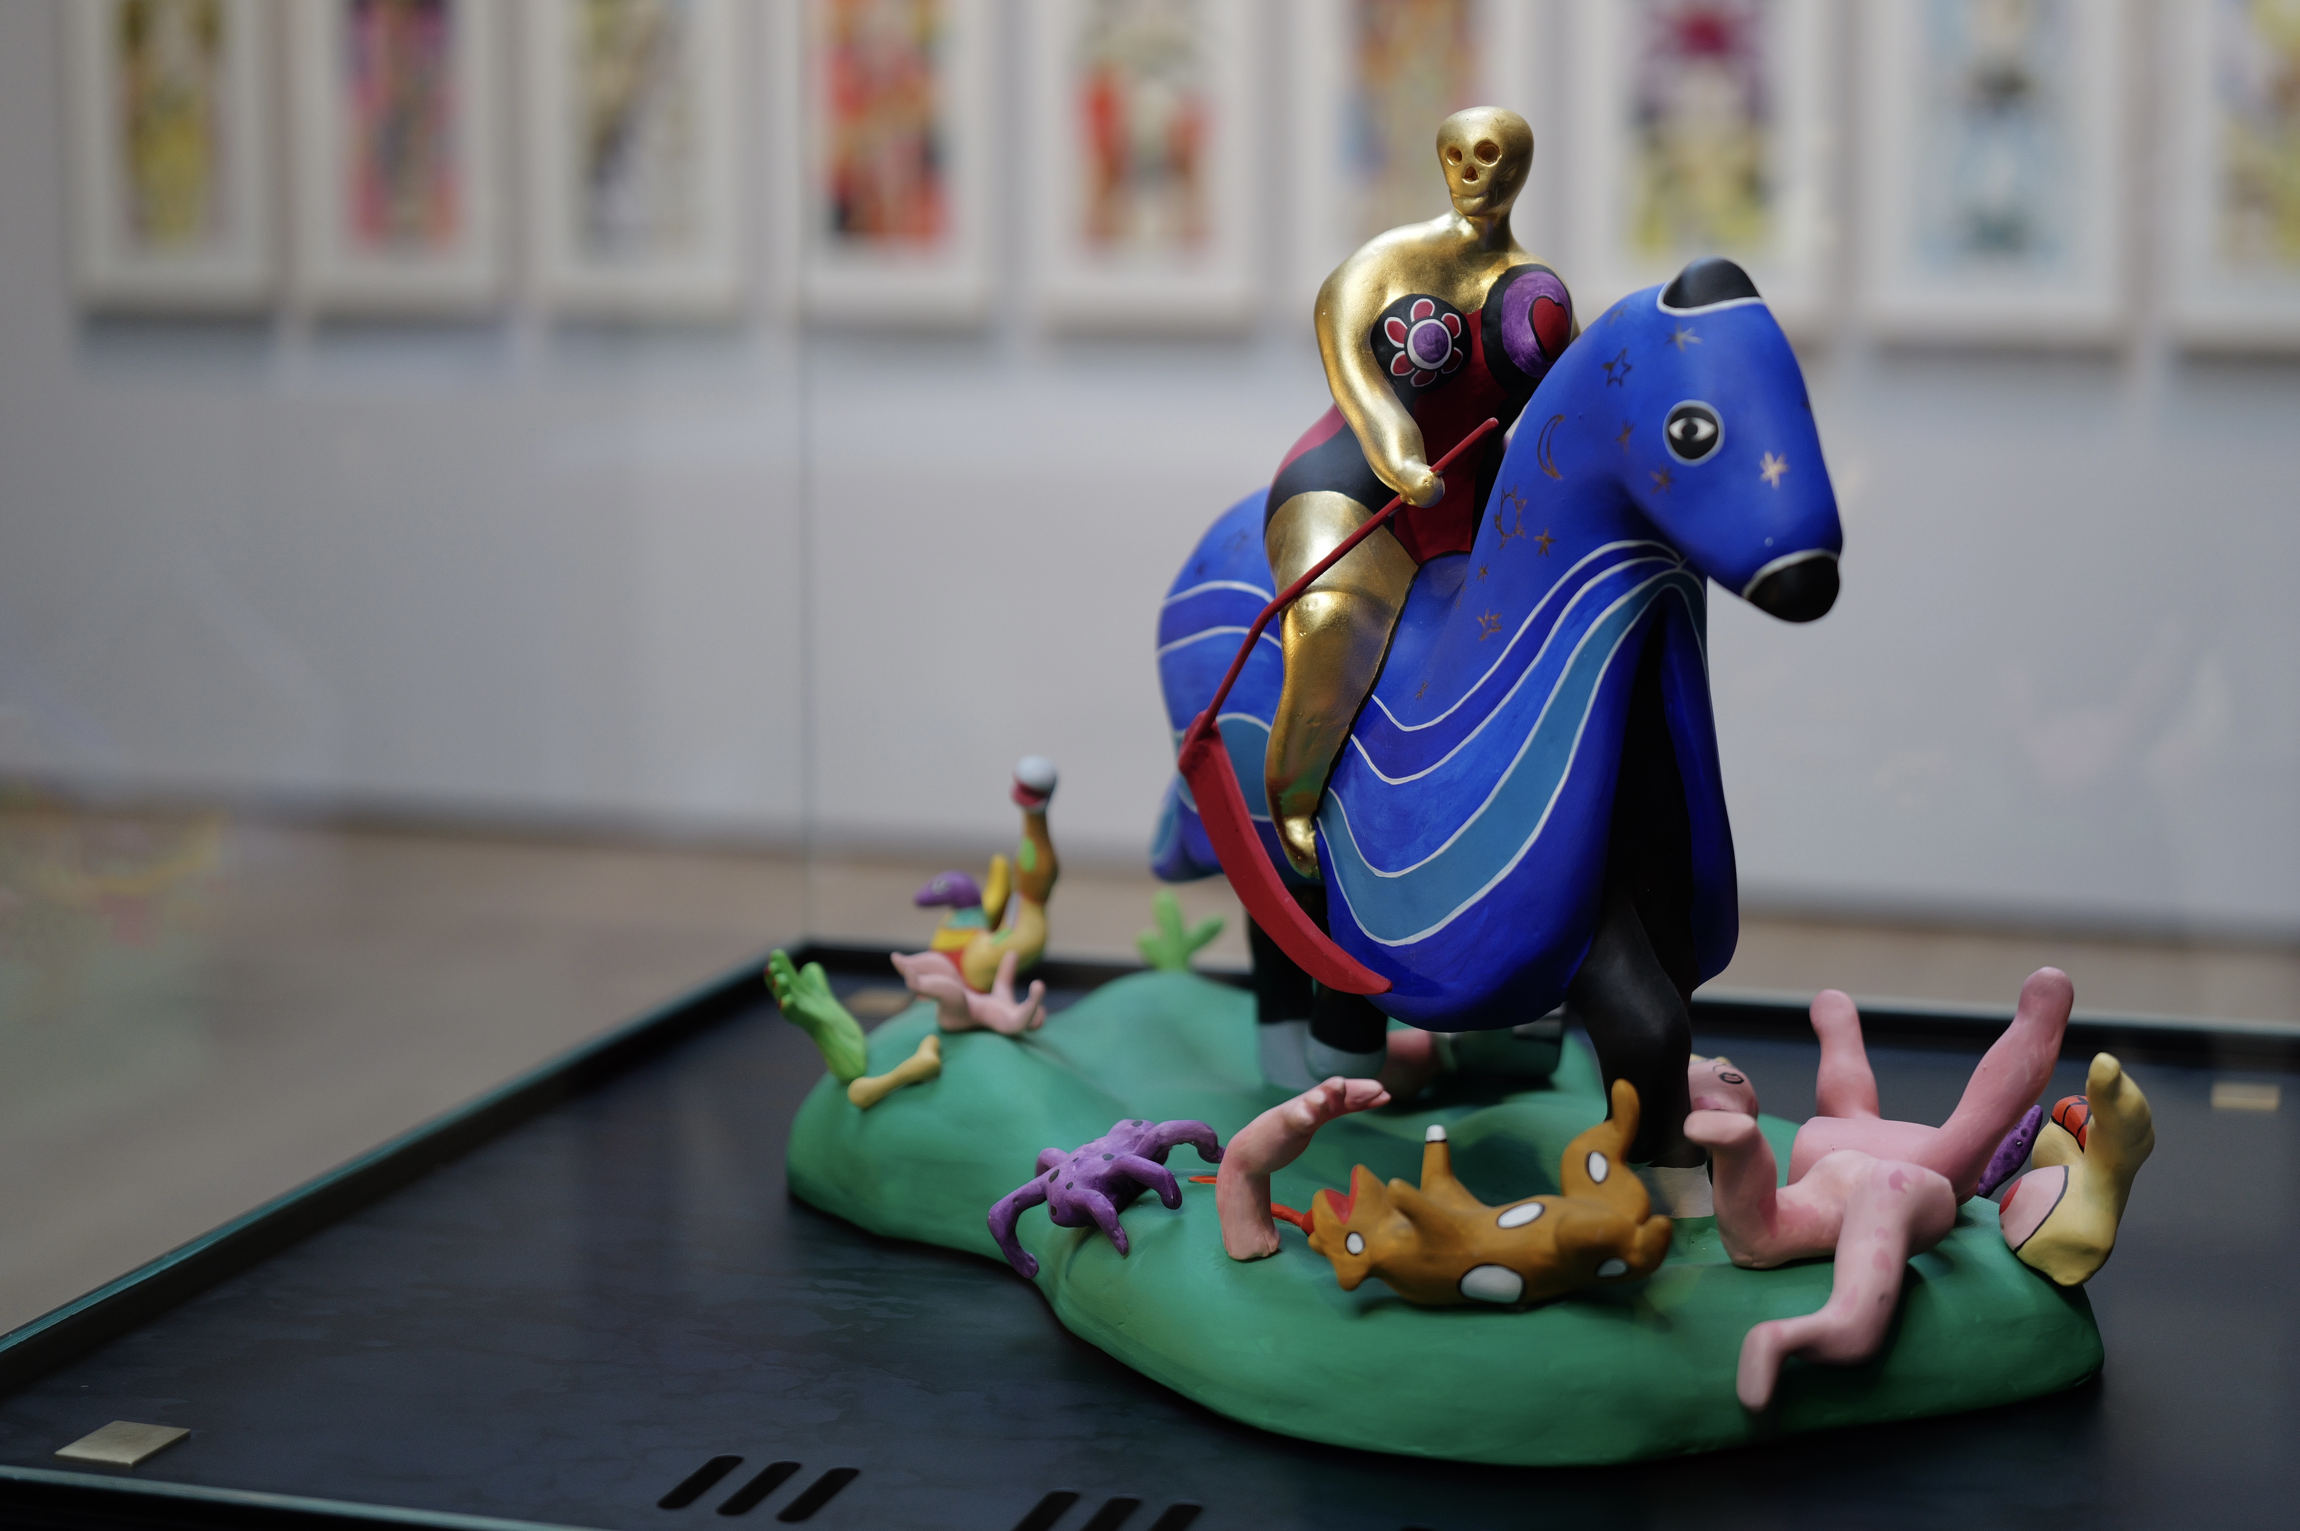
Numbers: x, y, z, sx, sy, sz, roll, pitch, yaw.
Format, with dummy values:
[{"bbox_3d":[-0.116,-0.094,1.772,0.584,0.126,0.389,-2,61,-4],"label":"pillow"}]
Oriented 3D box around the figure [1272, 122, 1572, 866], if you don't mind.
[{"bbox_3d":[0.127,-0.122,1.213,0.166,0.339,0.116,-4,9,-28],"label":"figure"}]

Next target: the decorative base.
[{"bbox_3d":[0.107,0.184,1.262,0.399,0.069,0.620,-6,10,-38],"label":"decorative base"}]

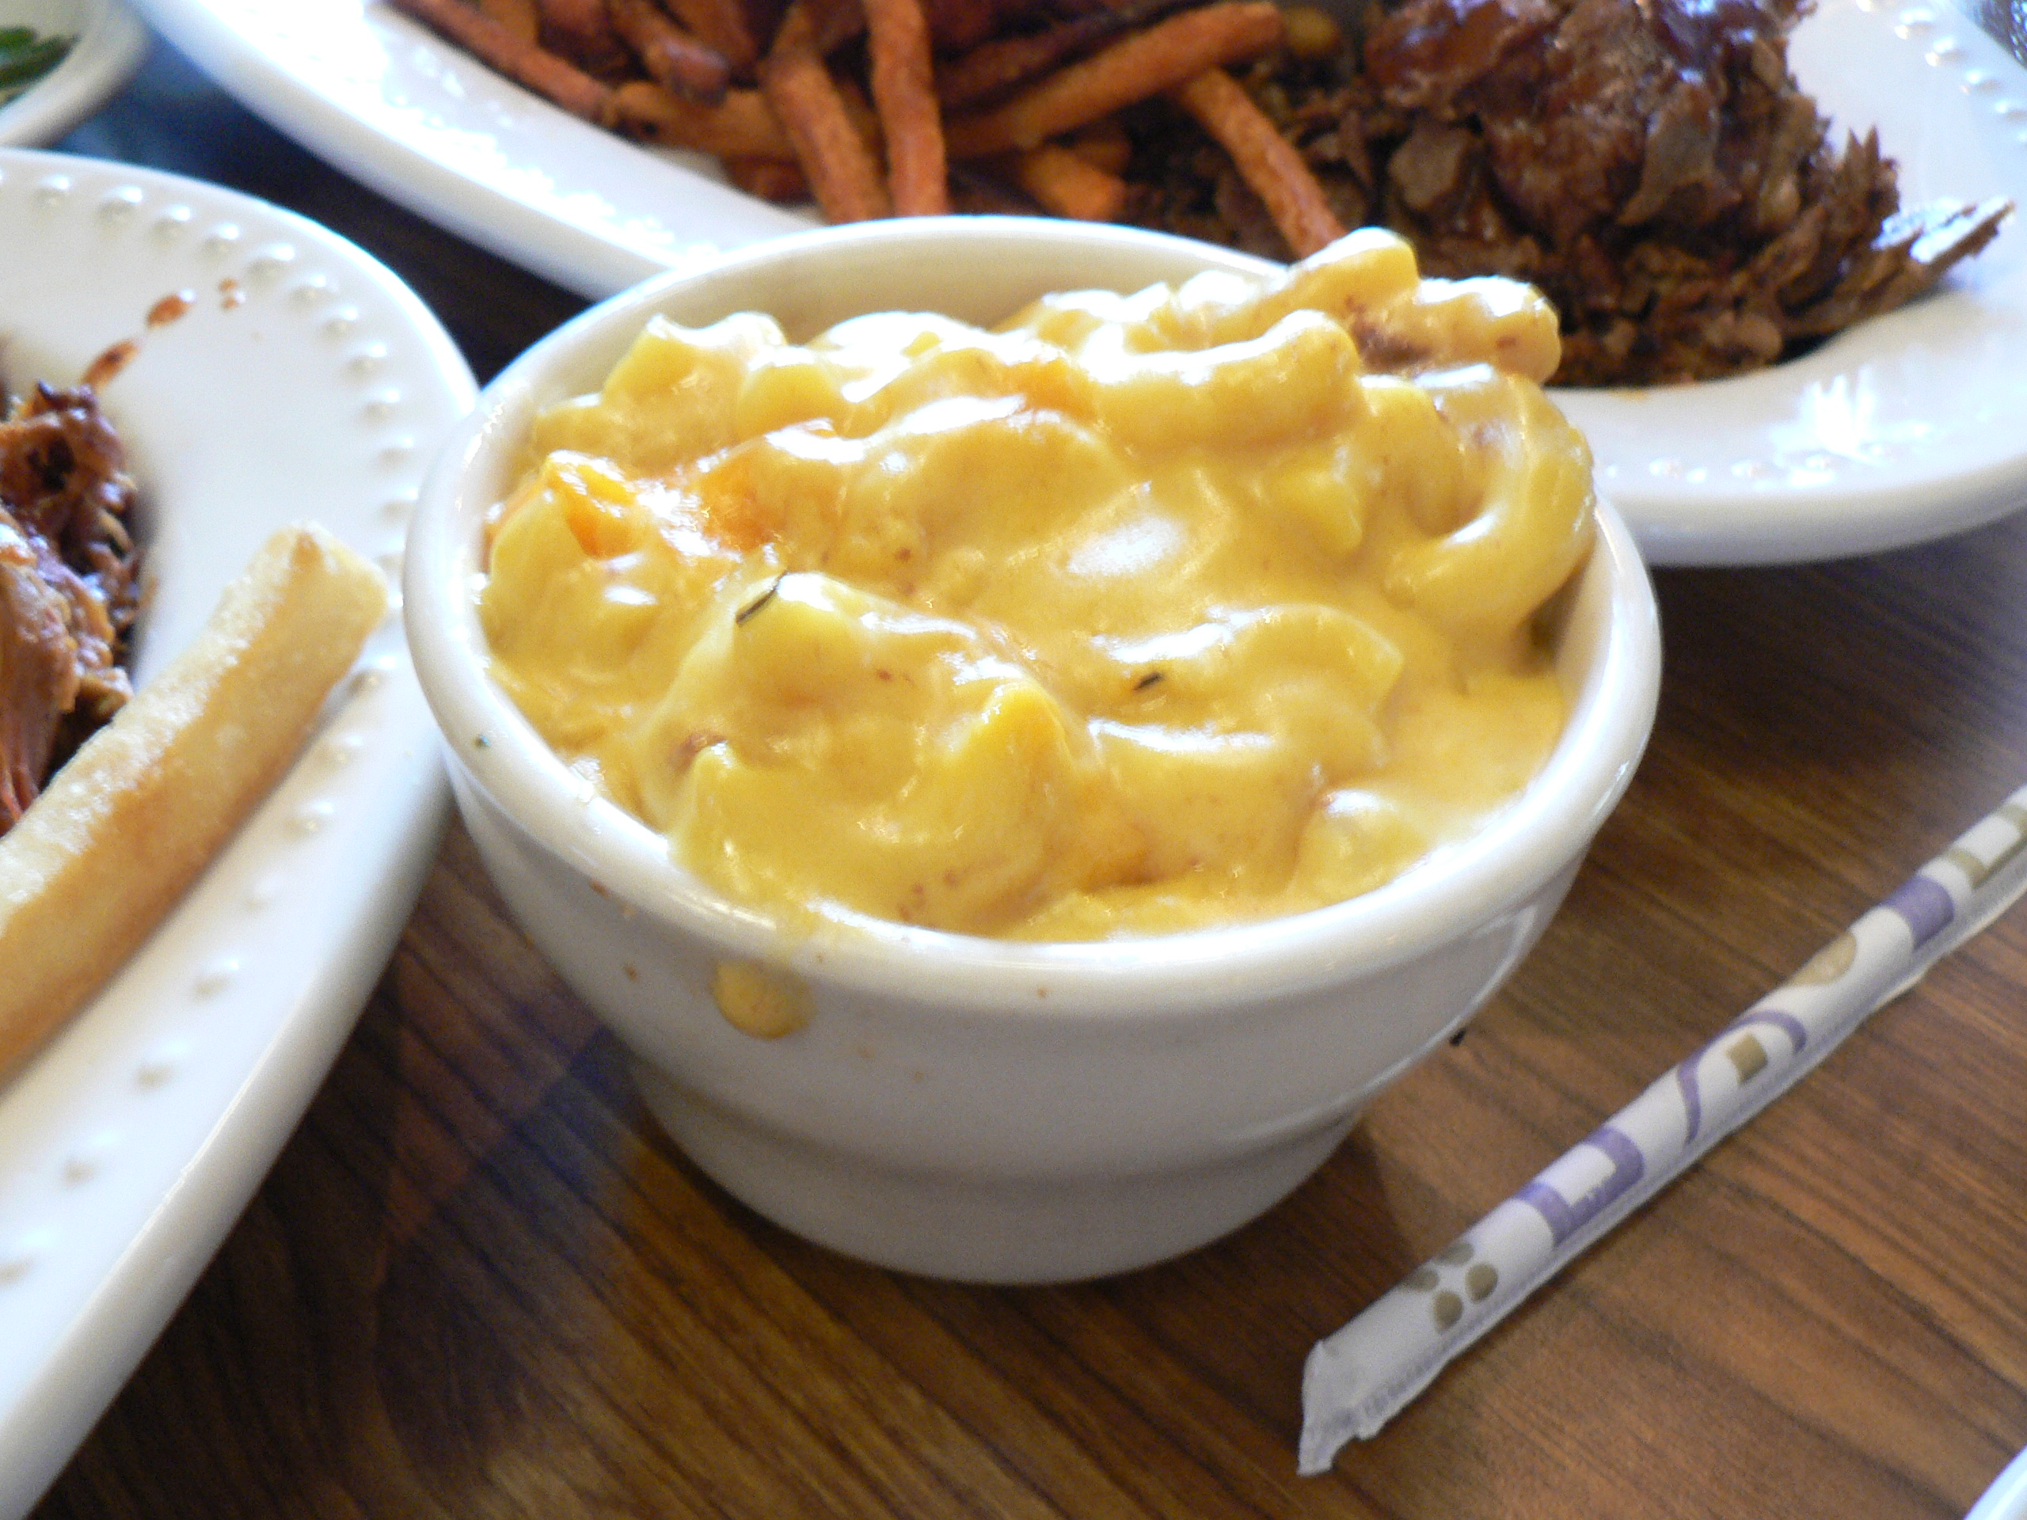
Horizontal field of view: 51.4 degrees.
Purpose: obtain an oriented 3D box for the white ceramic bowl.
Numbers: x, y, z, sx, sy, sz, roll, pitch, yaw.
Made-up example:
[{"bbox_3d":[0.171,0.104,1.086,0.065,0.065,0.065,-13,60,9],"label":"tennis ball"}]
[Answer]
[{"bbox_3d":[0.000,0.002,0.193,0.102,0.060,0.102,2,43,-2],"label":"white ceramic bowl"}]

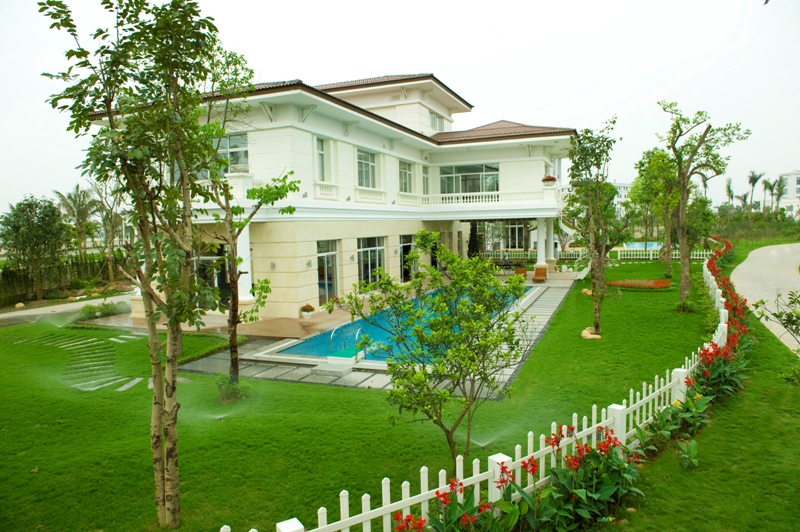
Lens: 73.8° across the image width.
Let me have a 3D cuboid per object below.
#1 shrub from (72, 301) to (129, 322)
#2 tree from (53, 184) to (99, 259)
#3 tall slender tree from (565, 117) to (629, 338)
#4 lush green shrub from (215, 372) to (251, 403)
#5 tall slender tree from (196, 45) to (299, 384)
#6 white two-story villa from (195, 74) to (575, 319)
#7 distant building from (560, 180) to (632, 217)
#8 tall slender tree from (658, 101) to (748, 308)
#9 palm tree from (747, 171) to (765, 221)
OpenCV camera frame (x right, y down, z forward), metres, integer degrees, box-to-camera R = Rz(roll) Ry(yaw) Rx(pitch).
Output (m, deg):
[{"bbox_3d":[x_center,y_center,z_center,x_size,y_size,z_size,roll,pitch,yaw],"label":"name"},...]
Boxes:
[{"bbox_3d":[-13.765,1.963,24.502,1.150,0.700,3.000,0,5,22],"label":"shrub"},{"bbox_3d":[-27.925,-3.410,46.000,3.700,7.200,3.600,-1,5,0],"label":"tree"},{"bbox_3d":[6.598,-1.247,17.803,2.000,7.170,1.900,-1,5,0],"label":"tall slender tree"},{"bbox_3d":[-3.886,2.745,12.319,0.800,0.580,0.750,-1,5,0],"label":"lush green shrub"},{"bbox_3d":[-3.495,-0.955,12.213,2.250,7.950,2.100,-1,5,0],"label":"tall slender tree"},{"bbox_3d":[-0.485,-5.373,33.293,20.500,13.300,25.000,0,5,22],"label":"white two-story villa"},{"bbox_3d":[94.568,-28.789,255.201,36.000,20.500,16.000,-1,5,0],"label":"distant building"},{"bbox_3d":[13.581,-2.749,23.768,3.900,8.890,3.500,-1,5,0],"label":"tall slender tree"},{"bbox_3d":[63.375,-12.033,95.000,2.800,11.000,2.600,-1,5,0],"label":"palm tree"}]

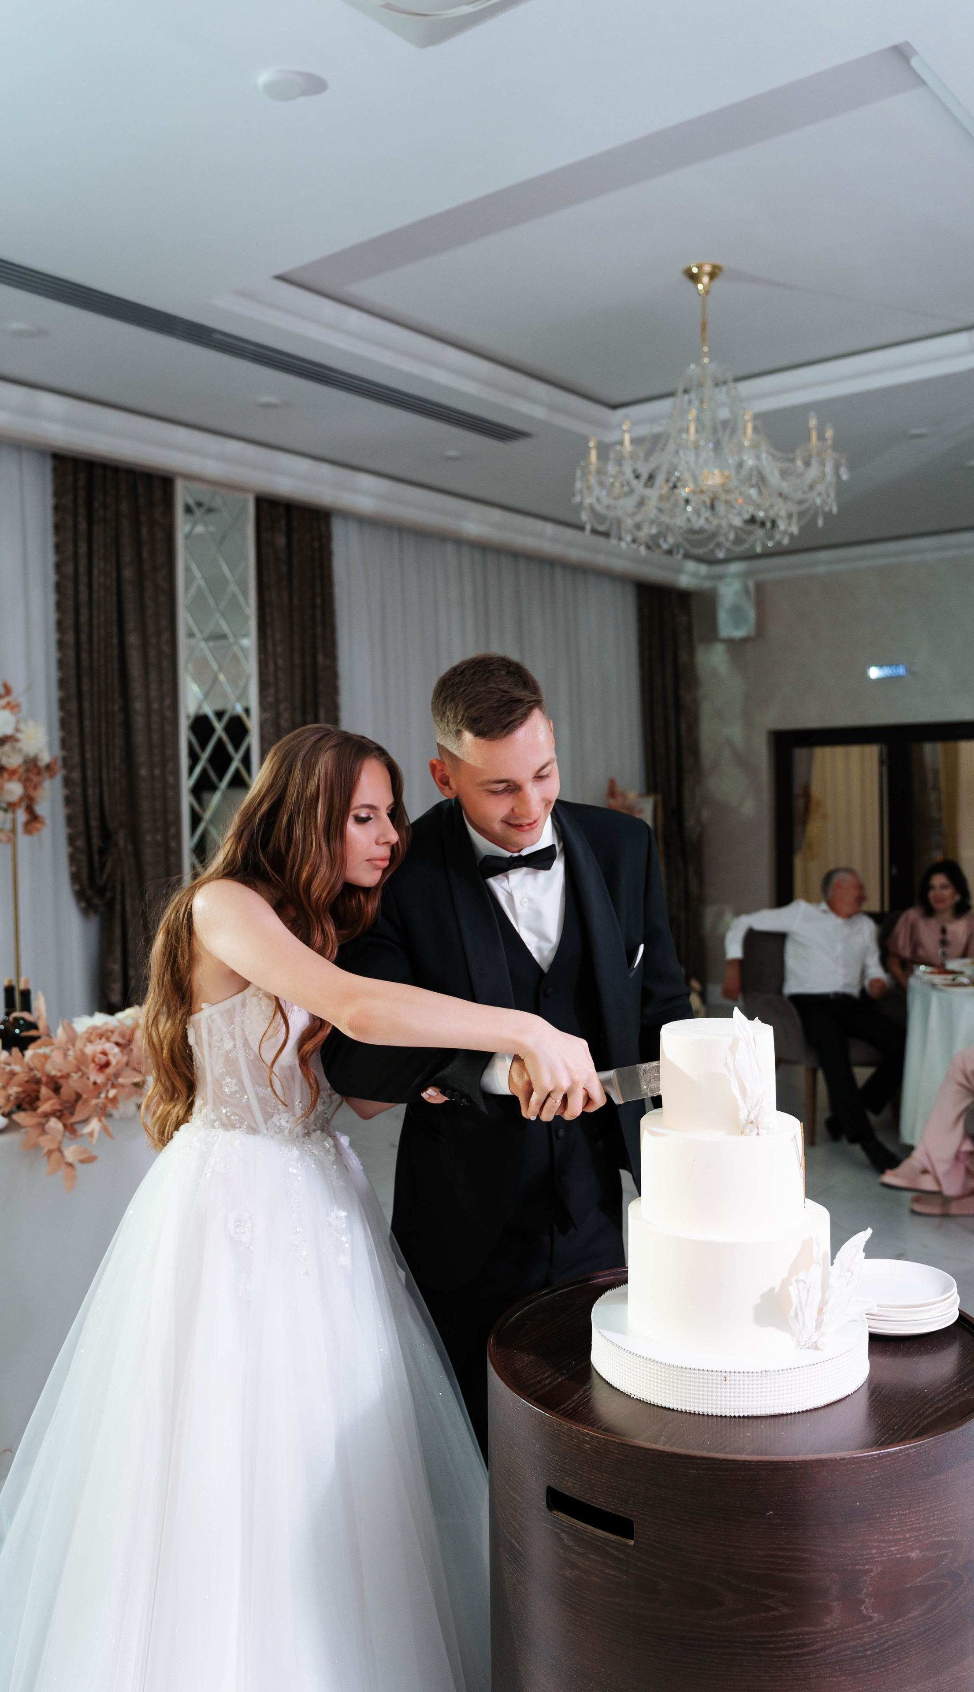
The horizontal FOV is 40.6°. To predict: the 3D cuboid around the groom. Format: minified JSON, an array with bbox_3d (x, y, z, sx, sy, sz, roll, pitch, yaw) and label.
[{"bbox_3d":[0.045,0.613,2.040,0.600,1.790,0.480,-2,3,-19],"label":"groom"}]

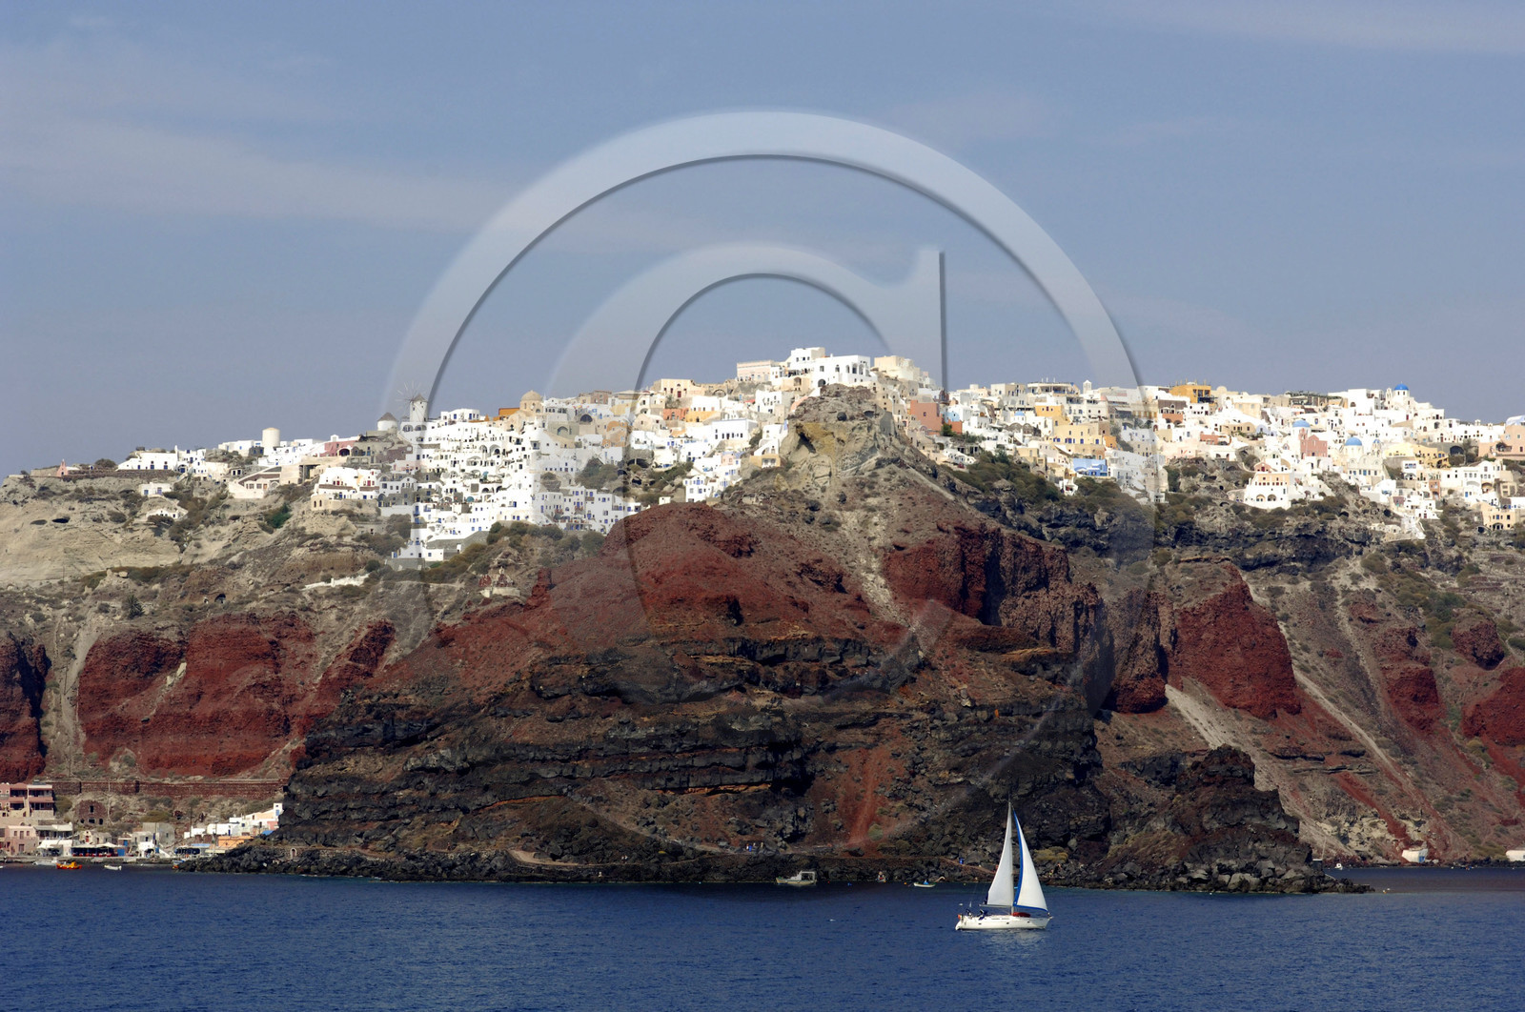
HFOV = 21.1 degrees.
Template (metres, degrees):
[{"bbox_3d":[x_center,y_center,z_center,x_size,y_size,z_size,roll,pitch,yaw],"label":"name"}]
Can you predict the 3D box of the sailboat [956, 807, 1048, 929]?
[{"bbox_3d":[32.759,49.261,560.000,13.200,17.300,4.200,0,-4,-4],"label":"sailboat"}]

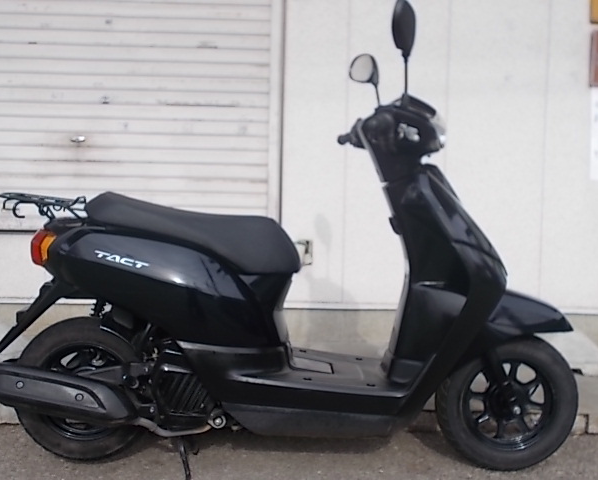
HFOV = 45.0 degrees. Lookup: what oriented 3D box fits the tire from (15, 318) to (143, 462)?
[{"bbox_3d":[-0.594,0.413,2.000,0.402,0.402,0.085,1,4,-5],"label":"tire"}]

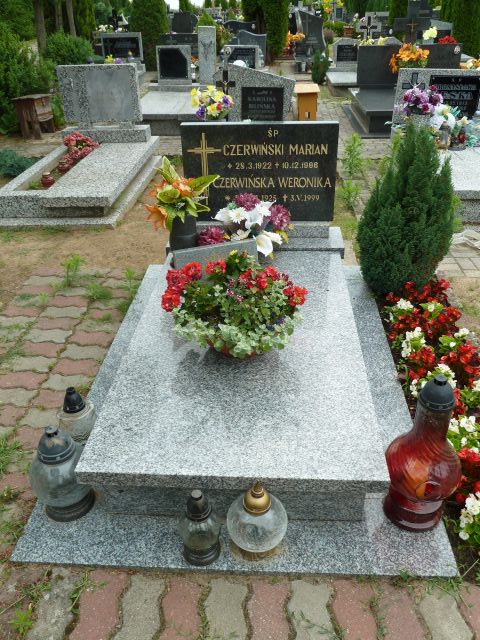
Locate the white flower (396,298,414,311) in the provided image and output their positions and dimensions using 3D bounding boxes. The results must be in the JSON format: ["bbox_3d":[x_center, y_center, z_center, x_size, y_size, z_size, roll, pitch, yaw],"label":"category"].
[{"bbox_3d":[0.761,-0.071,2.465,0.080,0.045,0.065,0,31,4],"label":"white flower"}]

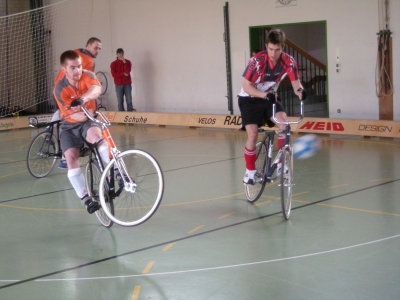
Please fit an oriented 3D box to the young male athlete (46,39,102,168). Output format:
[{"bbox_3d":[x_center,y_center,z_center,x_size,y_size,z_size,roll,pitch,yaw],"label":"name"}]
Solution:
[{"bbox_3d":[-1.670,-0.628,10.500,0.640,1.700,0.760,3,8,38],"label":"young male athlete"}]

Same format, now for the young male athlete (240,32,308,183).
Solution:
[{"bbox_3d":[0.673,-0.410,7.400,0.540,1.460,0.800,-4,7,-14],"label":"young male athlete"}]

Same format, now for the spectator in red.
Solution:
[{"bbox_3d":[-1.801,-1.453,18.100,0.510,1.760,0.370,-4,7,-10],"label":"spectator in red"}]

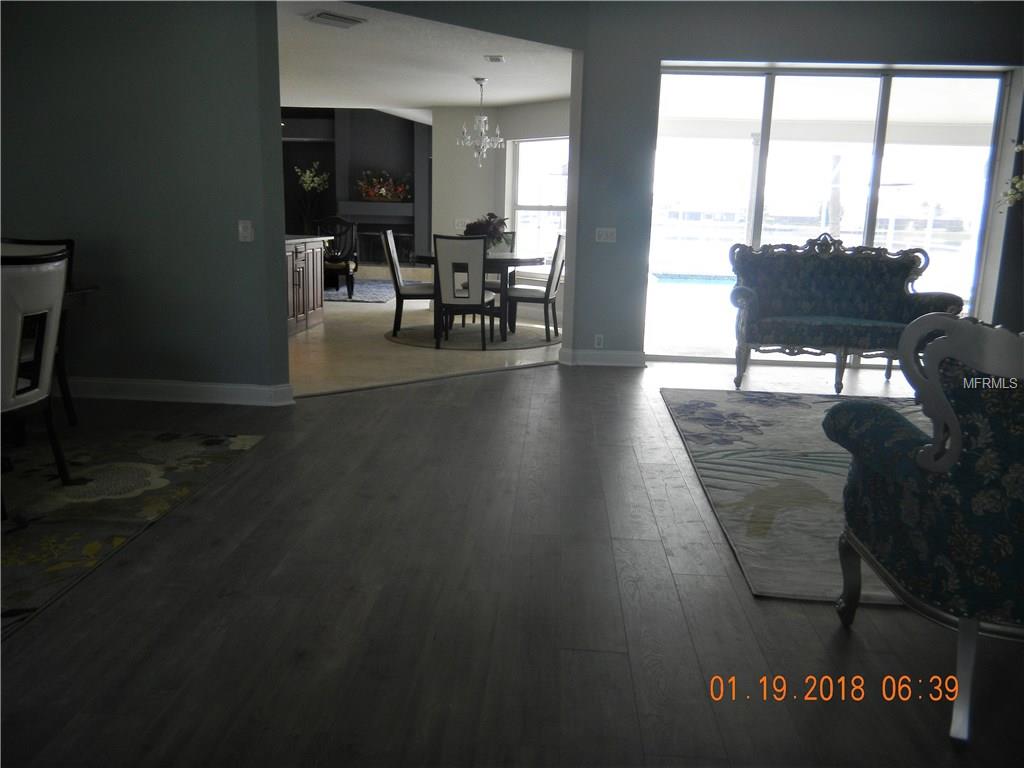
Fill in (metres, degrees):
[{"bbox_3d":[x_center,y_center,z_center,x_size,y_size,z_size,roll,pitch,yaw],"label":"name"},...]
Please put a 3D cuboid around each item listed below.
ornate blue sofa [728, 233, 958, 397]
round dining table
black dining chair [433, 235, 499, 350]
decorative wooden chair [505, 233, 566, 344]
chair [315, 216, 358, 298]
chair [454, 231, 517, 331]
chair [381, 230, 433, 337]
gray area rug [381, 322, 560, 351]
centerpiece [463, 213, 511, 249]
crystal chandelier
[{"bbox_3d":[2.410,-0.555,6.229,1.630,1.115,0.790,2,12,3],"label":"ornate blue sofa"},{"bbox_3d":[-0.338,-0.862,8.144,1.270,0.780,1.270,1,12,0],"label":"round dining table"},{"bbox_3d":[-0.419,-0.835,7.484,0.480,1.000,0.630,2,12,5],"label":"black dining chair"},{"bbox_3d":[0.224,-0.947,8.081,0.630,1.000,0.480,5,13,15],"label":"decorative wooden chair"},{"bbox_3d":[-2.433,-1.723,11.252,0.640,1.060,0.600,0,12,-8],"label":"chair"},{"bbox_3d":[-0.223,-1.117,8.820,0.480,1.000,0.630,4,12,13],"label":"chair"},{"bbox_3d":[-0.911,-0.984,8.122,0.640,1.000,0.480,1,12,-1],"label":"chair"},{"bbox_3d":[-0.338,-0.486,8.224,1.820,0.012,1.820,2,12,3],"label":"gray area rug"},{"bbox_3d":[-0.244,-1.441,8.015,0.470,0.420,0.450,2,12,3],"label":"centerpiece"},{"bbox_3d":[-0.290,-2.465,7.799,0.440,0.800,0.440,2,12,3],"label":"crystal chandelier"}]

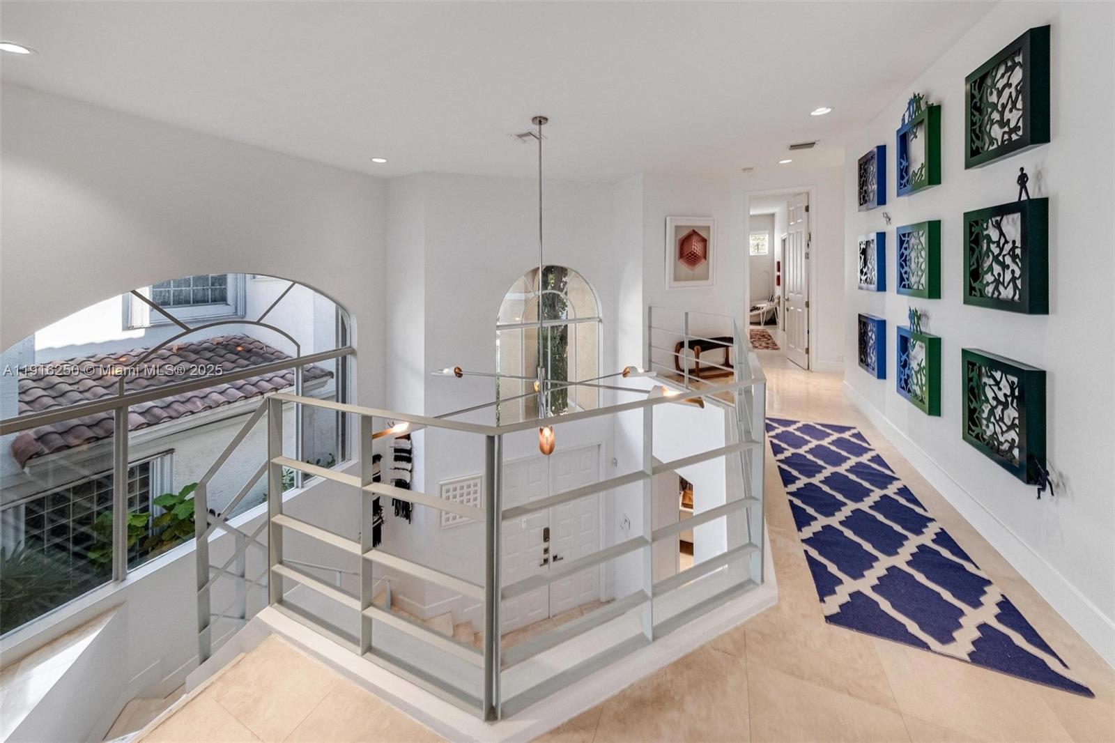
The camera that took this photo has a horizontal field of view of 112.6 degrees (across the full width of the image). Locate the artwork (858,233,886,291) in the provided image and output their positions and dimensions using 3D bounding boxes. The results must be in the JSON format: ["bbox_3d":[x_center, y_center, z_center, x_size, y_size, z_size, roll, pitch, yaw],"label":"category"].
[{"bbox_3d":[2.914,-1.015,3.446,0.068,0.510,0.479,0,7,24],"label":"artwork"}]

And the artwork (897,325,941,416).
[{"bbox_3d":[2.483,-0.025,2.565,0.065,0.495,0.465,-4,10,24],"label":"artwork"}]

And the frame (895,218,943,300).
[{"bbox_3d":[2.522,-0.778,2.607,0.065,0.495,0.465,-4,10,24],"label":"frame"}]

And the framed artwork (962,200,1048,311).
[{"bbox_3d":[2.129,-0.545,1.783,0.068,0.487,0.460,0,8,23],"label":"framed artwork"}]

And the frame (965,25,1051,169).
[{"bbox_3d":[2.228,-1.326,1.859,0.065,0.495,0.465,-4,10,24],"label":"frame"}]

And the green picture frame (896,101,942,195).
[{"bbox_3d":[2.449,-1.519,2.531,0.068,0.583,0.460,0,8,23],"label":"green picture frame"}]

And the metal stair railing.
[{"bbox_3d":[0.214,0.332,3.228,2.586,1.500,4.451,3,12,23],"label":"metal stair railing"}]

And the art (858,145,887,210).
[{"bbox_3d":[2.892,-1.752,3.421,0.065,0.495,0.465,-4,10,24],"label":"art"}]

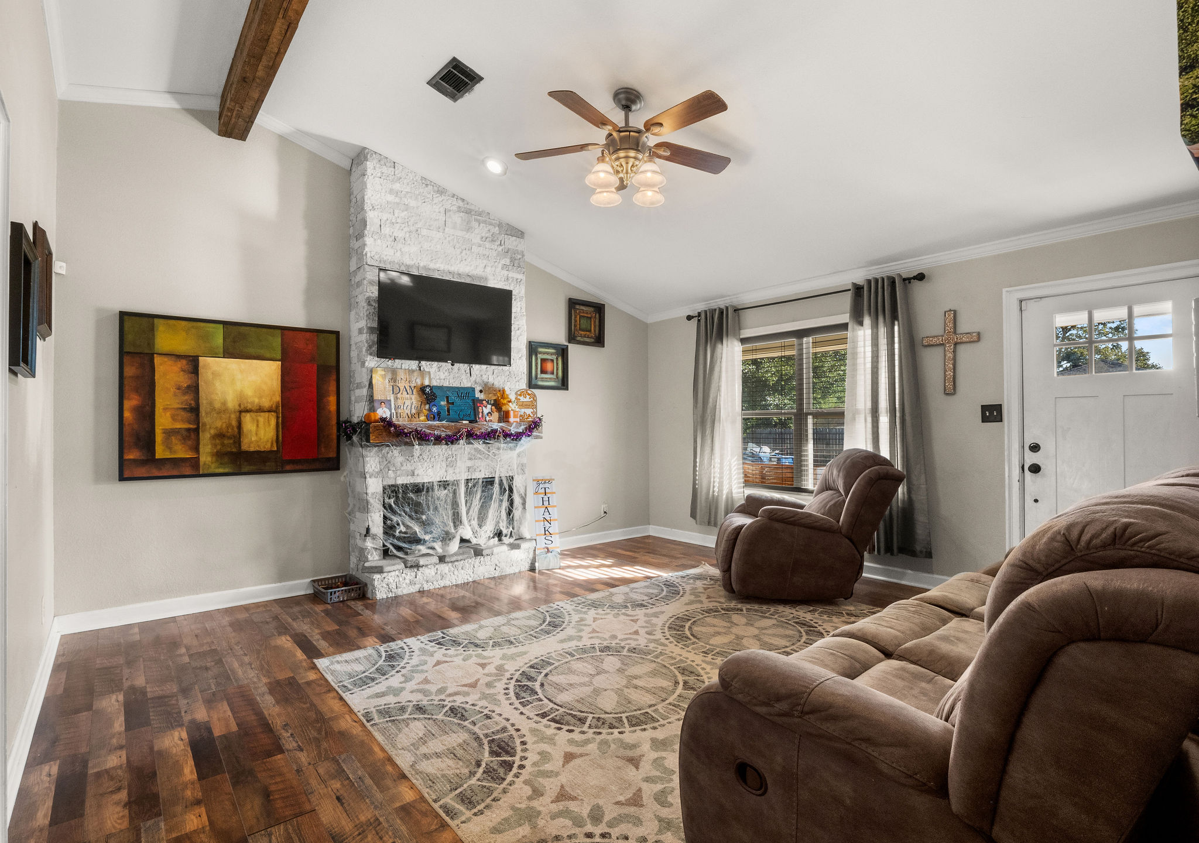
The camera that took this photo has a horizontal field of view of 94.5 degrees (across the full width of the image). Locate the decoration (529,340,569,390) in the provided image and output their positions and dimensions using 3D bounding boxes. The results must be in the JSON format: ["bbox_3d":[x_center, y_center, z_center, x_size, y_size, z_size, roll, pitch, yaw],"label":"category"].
[{"bbox_3d":[-0.488,-0.521,5.281,0.445,0.440,0.055,0,-1,-38],"label":"decoration"}]

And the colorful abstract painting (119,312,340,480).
[{"bbox_3d":[-2.427,-0.151,3.749,1.245,1.030,0.045,0,-1,-38],"label":"colorful abstract painting"}]

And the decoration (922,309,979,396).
[{"bbox_3d":[2.503,-0.496,3.966,0.030,0.610,0.370,0,-1,-42],"label":"decoration"}]

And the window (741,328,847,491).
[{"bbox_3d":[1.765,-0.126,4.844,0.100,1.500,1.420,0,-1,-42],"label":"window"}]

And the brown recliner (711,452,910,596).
[{"bbox_3d":[1.485,0.706,4.090,1.130,1.030,0.920,0,-1,7],"label":"brown recliner"}]

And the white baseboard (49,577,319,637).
[{"bbox_3d":[-2.528,1.189,3.675,1.560,0.108,0.020,0,-1,-38],"label":"white baseboard"}]

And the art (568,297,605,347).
[{"bbox_3d":[-0.132,-0.980,5.567,0.450,0.445,0.055,0,-1,-38],"label":"art"}]

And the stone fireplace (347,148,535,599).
[{"bbox_3d":[-1.208,-0.353,4.457,1.390,3.200,0.460,0,-1,-38],"label":"stone fireplace"}]

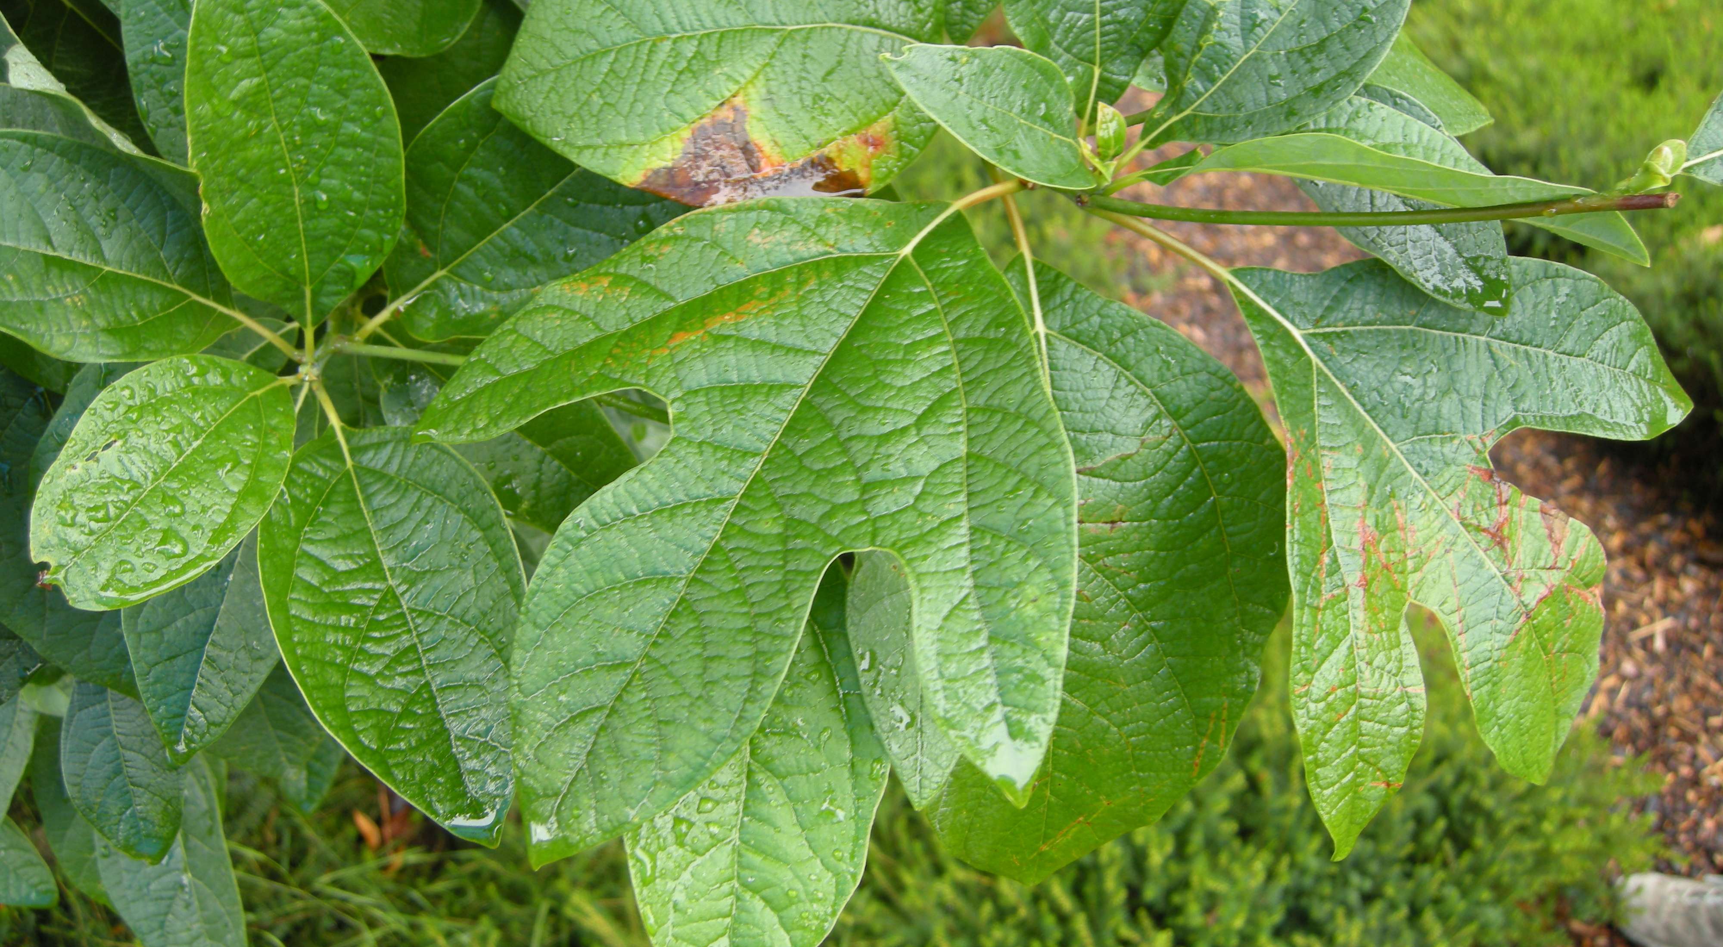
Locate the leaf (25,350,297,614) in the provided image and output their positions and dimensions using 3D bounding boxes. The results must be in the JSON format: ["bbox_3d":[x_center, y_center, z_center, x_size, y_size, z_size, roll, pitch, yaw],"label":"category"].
[{"bbox_3d":[-0.175,0.000,0.440,0.074,0.018,0.059,-42,70,-15],"label":"leaf"}]

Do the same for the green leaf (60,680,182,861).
[{"bbox_3d":[-0.228,0.093,0.542,0.034,0.012,0.062,-24,76,-3],"label":"green leaf"}]

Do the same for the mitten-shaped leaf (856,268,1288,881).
[{"bbox_3d":[0.052,0.024,0.433,0.108,0.035,0.151,3,78,-6],"label":"mitten-shaped leaf"}]

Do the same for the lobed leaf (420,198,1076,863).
[{"bbox_3d":[-0.021,0.013,0.388,0.152,0.040,0.171,30,77,7],"label":"lobed leaf"}]

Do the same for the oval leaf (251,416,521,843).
[{"bbox_3d":[-0.113,0.041,0.445,0.061,0.022,0.115,-21,75,-9],"label":"oval leaf"}]

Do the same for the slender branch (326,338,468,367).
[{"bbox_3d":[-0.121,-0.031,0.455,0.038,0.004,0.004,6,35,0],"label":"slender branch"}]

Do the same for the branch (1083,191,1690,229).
[{"bbox_3d":[0.118,-0.060,0.398,0.135,0.007,0.006,0,35,2],"label":"branch"}]

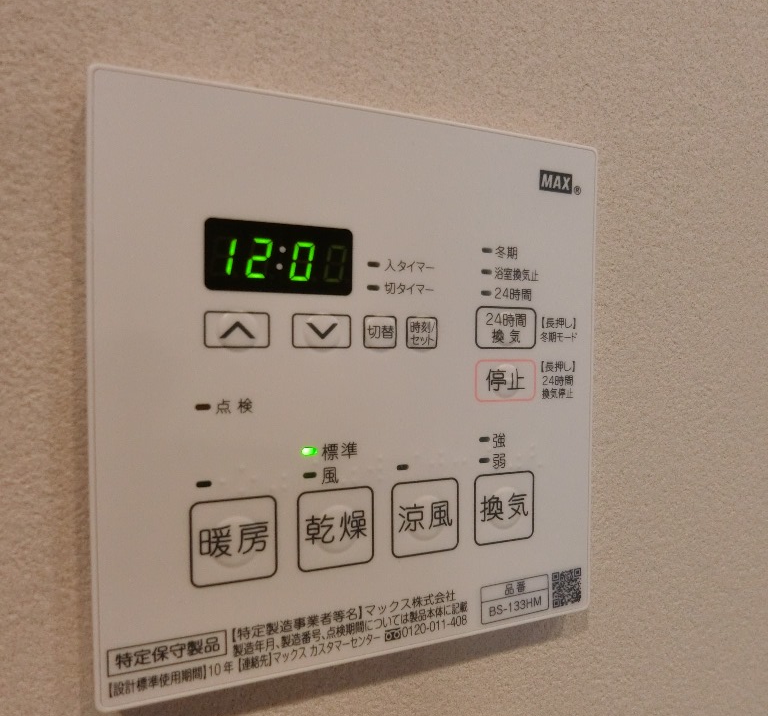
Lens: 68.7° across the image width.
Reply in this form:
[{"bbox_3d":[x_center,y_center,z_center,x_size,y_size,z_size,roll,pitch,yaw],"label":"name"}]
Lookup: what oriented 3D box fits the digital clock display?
[{"bbox_3d":[-0.021,-0.020,0.116,0.030,0.014,0.004,0,2,-22],"label":"digital clock display"}]

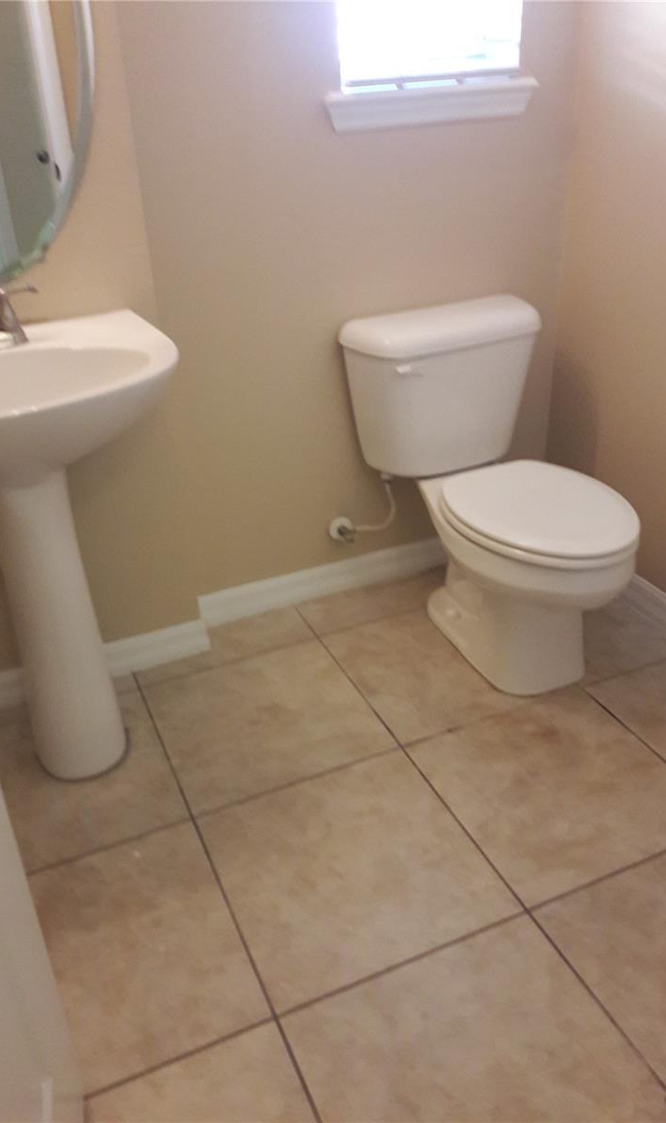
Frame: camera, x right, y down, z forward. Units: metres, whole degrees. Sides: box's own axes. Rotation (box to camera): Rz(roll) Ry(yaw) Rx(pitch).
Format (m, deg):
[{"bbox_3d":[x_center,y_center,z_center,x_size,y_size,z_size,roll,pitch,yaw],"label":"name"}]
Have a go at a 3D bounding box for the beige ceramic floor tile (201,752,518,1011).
[{"bbox_3d":[0.029,0.549,1.649,0.454,0.010,0.454,-14,32,-19],"label":"beige ceramic floor tile"}]

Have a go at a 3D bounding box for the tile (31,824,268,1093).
[{"bbox_3d":[-0.389,0.654,1.498,0.454,0.010,0.454,-14,32,-19],"label":"tile"}]

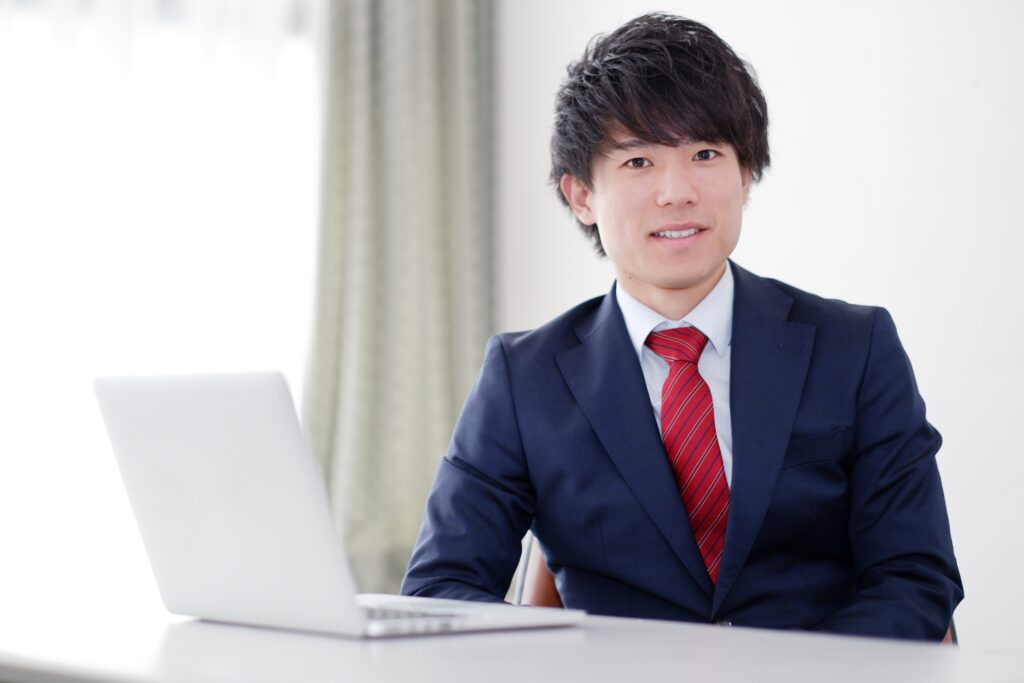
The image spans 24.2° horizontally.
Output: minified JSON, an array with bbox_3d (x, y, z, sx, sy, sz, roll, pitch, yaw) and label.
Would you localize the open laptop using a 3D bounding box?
[{"bbox_3d":[-0.156,0.138,2.077,0.294,0.215,0.325,2,-3,-37],"label":"open laptop"}]

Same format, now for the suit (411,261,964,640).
[{"bbox_3d":[0.160,0.155,2.270,0.540,0.470,0.330,0,-3,2],"label":"suit"}]

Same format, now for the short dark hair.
[{"bbox_3d":[0.141,-0.196,2.270,0.203,0.232,0.228,-5,-2,-2],"label":"short dark hair"}]

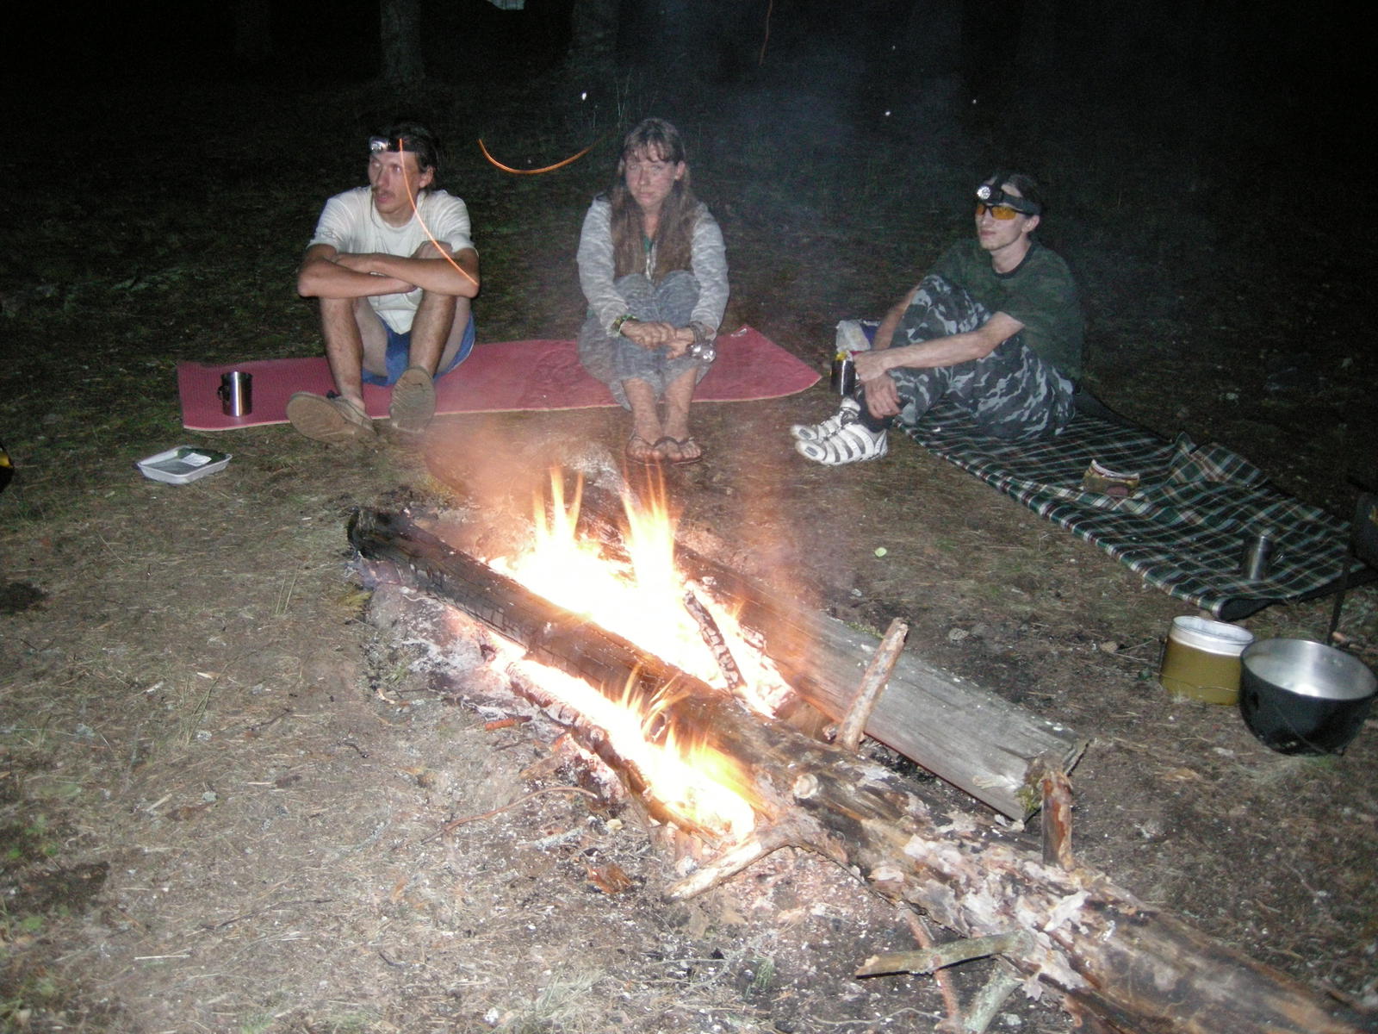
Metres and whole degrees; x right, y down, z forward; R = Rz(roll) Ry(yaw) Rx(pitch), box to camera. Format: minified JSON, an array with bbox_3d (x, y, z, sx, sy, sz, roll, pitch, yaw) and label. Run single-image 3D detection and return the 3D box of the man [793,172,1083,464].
[{"bbox_3d":[0.761,-0.614,4.135,0.920,0.745,0.510,-11,27,-35],"label":"man"}]

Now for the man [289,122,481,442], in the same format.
[{"bbox_3d":[-0.803,-0.684,3.976,0.510,0.750,0.820,3,22,-6],"label":"man"}]

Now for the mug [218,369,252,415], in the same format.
[{"bbox_3d":[-1.216,-0.330,3.845,0.090,0.104,0.082,-1,22,-14],"label":"mug"}]

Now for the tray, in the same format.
[{"bbox_3d":[-1.210,-0.121,3.447,0.138,0.030,0.173,14,23,21],"label":"tray"}]

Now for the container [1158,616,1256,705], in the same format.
[{"bbox_3d":[1.005,0.275,2.772,0.150,0.134,0.100,12,23,19],"label":"container"}]

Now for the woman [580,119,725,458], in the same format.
[{"bbox_3d":[-0.117,-0.648,3.990,0.440,0.780,0.790,3,22,-5],"label":"woman"}]

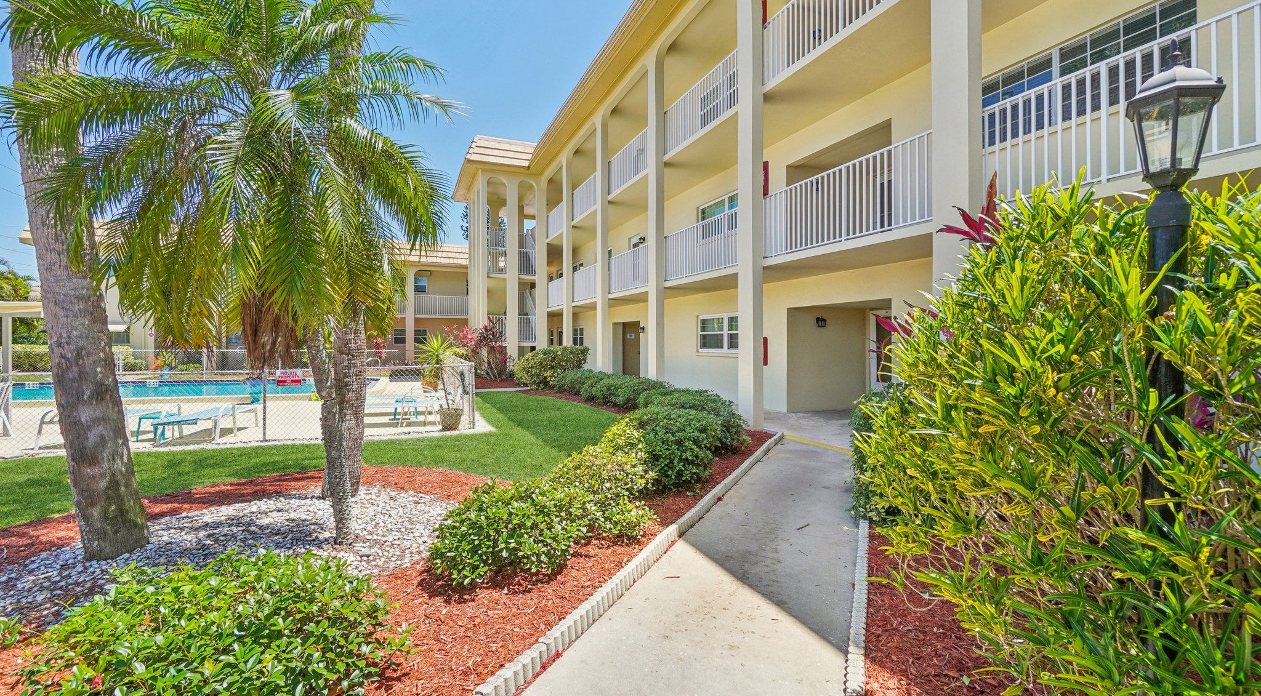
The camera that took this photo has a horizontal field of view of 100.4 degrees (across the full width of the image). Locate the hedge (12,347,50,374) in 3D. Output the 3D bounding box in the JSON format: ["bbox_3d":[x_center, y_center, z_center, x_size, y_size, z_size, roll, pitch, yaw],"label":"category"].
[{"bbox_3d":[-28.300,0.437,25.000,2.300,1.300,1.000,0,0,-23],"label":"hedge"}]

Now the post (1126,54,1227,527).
[{"bbox_3d":[1.575,0.250,1.550,0.210,2.330,0.210,1,0,-44],"label":"post"}]

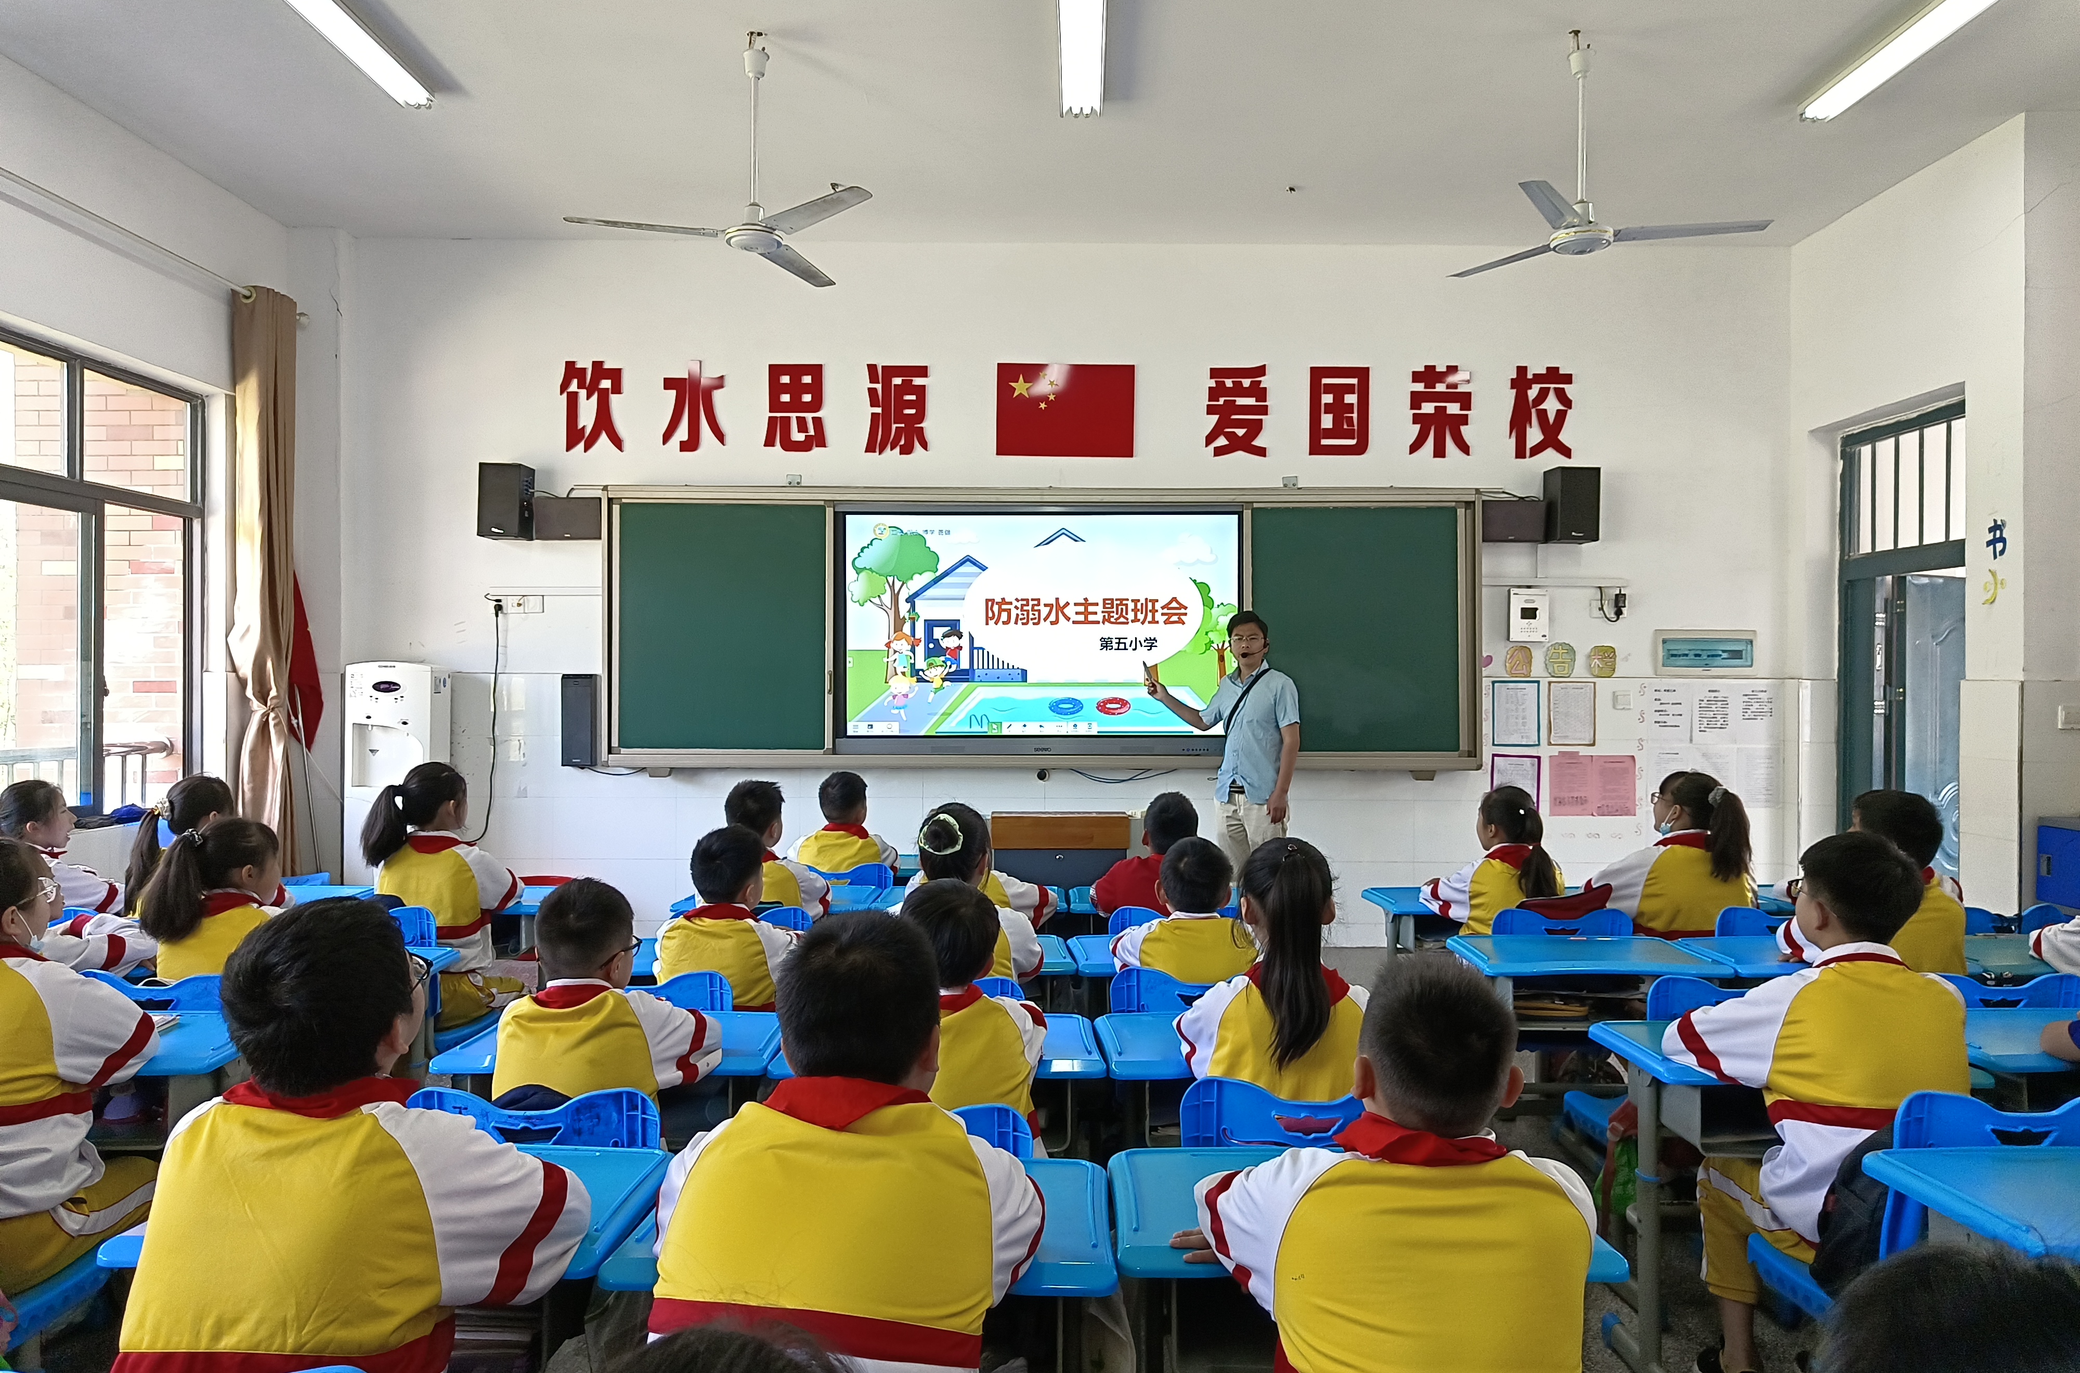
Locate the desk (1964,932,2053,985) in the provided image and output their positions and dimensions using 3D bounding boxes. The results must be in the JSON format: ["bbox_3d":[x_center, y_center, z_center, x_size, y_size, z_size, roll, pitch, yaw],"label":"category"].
[{"bbox_3d":[2.580,1.025,3.560,0.610,0.690,0.400,0,0,0],"label":"desk"}]

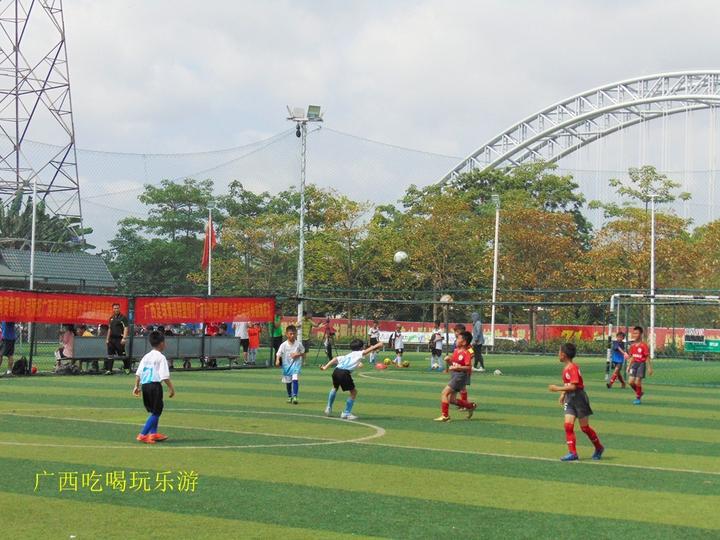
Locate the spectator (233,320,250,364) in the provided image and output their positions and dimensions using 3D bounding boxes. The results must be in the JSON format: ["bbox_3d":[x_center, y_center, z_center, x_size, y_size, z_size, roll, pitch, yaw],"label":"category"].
[{"bbox_3d":[-3.240,1.815,40.205,0.480,1.533,0.320,2,-2,-6],"label":"spectator"}]

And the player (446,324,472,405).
[{"bbox_3d":[1.652,1.599,24.400,0.480,1.396,0.450,3,-2,-41],"label":"player"}]

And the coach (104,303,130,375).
[{"bbox_3d":[-5.654,1.605,34.612,0.600,1.640,0.360,1,-2,7],"label":"coach"}]

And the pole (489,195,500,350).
[{"bbox_3d":[5.539,0.123,60.500,0.350,6.391,0.300,1,-2,24],"label":"pole"}]

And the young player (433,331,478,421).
[{"bbox_3d":[1.476,1.604,22.490,0.620,1.334,0.450,2,-2,-30],"label":"young player"}]

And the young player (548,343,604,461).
[{"bbox_3d":[2.391,1.452,16.311,0.500,1.281,0.420,2,-2,-30],"label":"young player"}]

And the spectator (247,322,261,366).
[{"bbox_3d":[-2.914,1.947,40.407,0.400,1.294,0.280,2,-2,-11],"label":"spectator"}]

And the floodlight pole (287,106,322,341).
[{"bbox_3d":[-1.467,-0.926,40.823,1.000,7.212,0.900,1,-1,-3],"label":"floodlight pole"}]

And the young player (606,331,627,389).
[{"bbox_3d":[5.870,2.036,33.795,0.480,1.258,0.380,2,-2,-24],"label":"young player"}]

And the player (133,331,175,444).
[{"bbox_3d":[-2.507,1.408,18.054,0.480,1.312,0.380,0,-2,34],"label":"player"}]

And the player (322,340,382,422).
[{"bbox_3d":[-0.162,1.644,22.539,0.850,1.181,0.550,0,-2,38],"label":"player"}]

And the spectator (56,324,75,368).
[{"bbox_3d":[-7.172,1.849,36.044,0.650,1.158,0.450,1,-2,15],"label":"spectator"}]

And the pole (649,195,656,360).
[{"bbox_3d":[11.162,0.263,56.300,0.400,6.245,0.300,1,-2,15],"label":"pole"}]

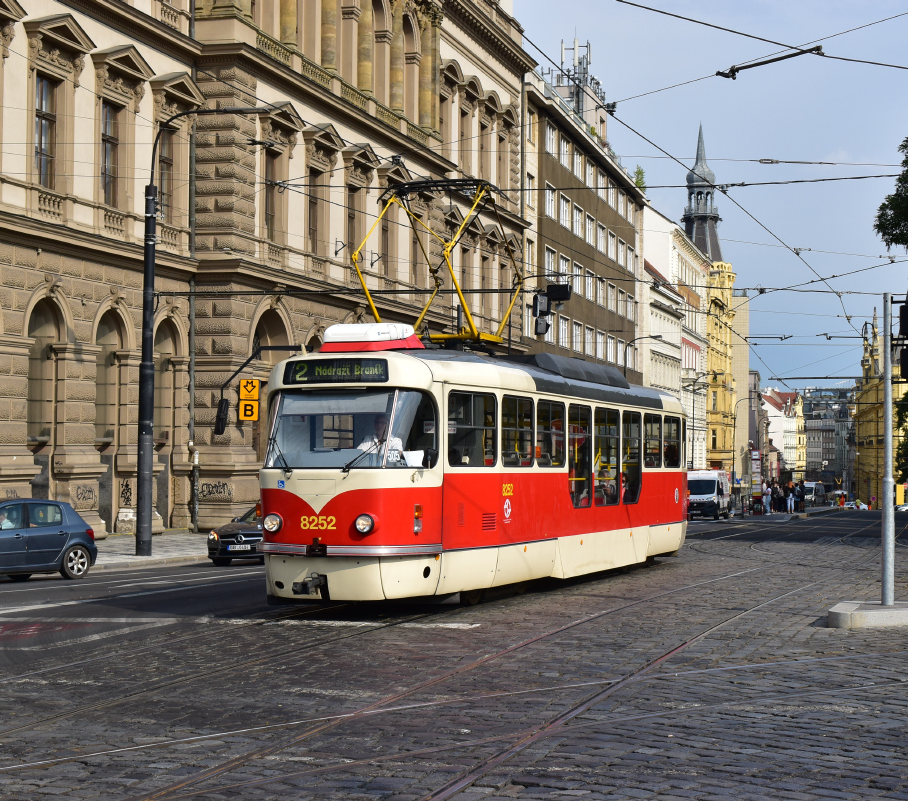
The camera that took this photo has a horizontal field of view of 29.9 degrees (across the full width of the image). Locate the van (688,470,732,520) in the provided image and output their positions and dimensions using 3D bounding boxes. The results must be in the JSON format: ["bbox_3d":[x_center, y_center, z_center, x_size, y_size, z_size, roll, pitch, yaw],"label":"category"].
[{"bbox_3d":[12.500,4.680,85.300,2.100,2.500,5.700,0,-2,15],"label":"van"}]

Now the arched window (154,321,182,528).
[{"bbox_3d":[-8.892,0.710,52.500,0.450,6.300,1.950,0,-2,16],"label":"arched window"}]

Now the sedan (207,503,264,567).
[{"bbox_3d":[-3.180,2.660,35.900,1.850,1.440,4.700,-1,-2,24],"label":"sedan"}]

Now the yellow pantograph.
[{"bbox_3d":[-0.157,-1.900,23.250,1.900,2.230,2.900,0,-2,21],"label":"yellow pantograph"}]

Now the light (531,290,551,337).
[{"bbox_3d":[1.796,-1.745,34.500,0.380,0.880,0.420,2,-2,-38],"label":"light"}]

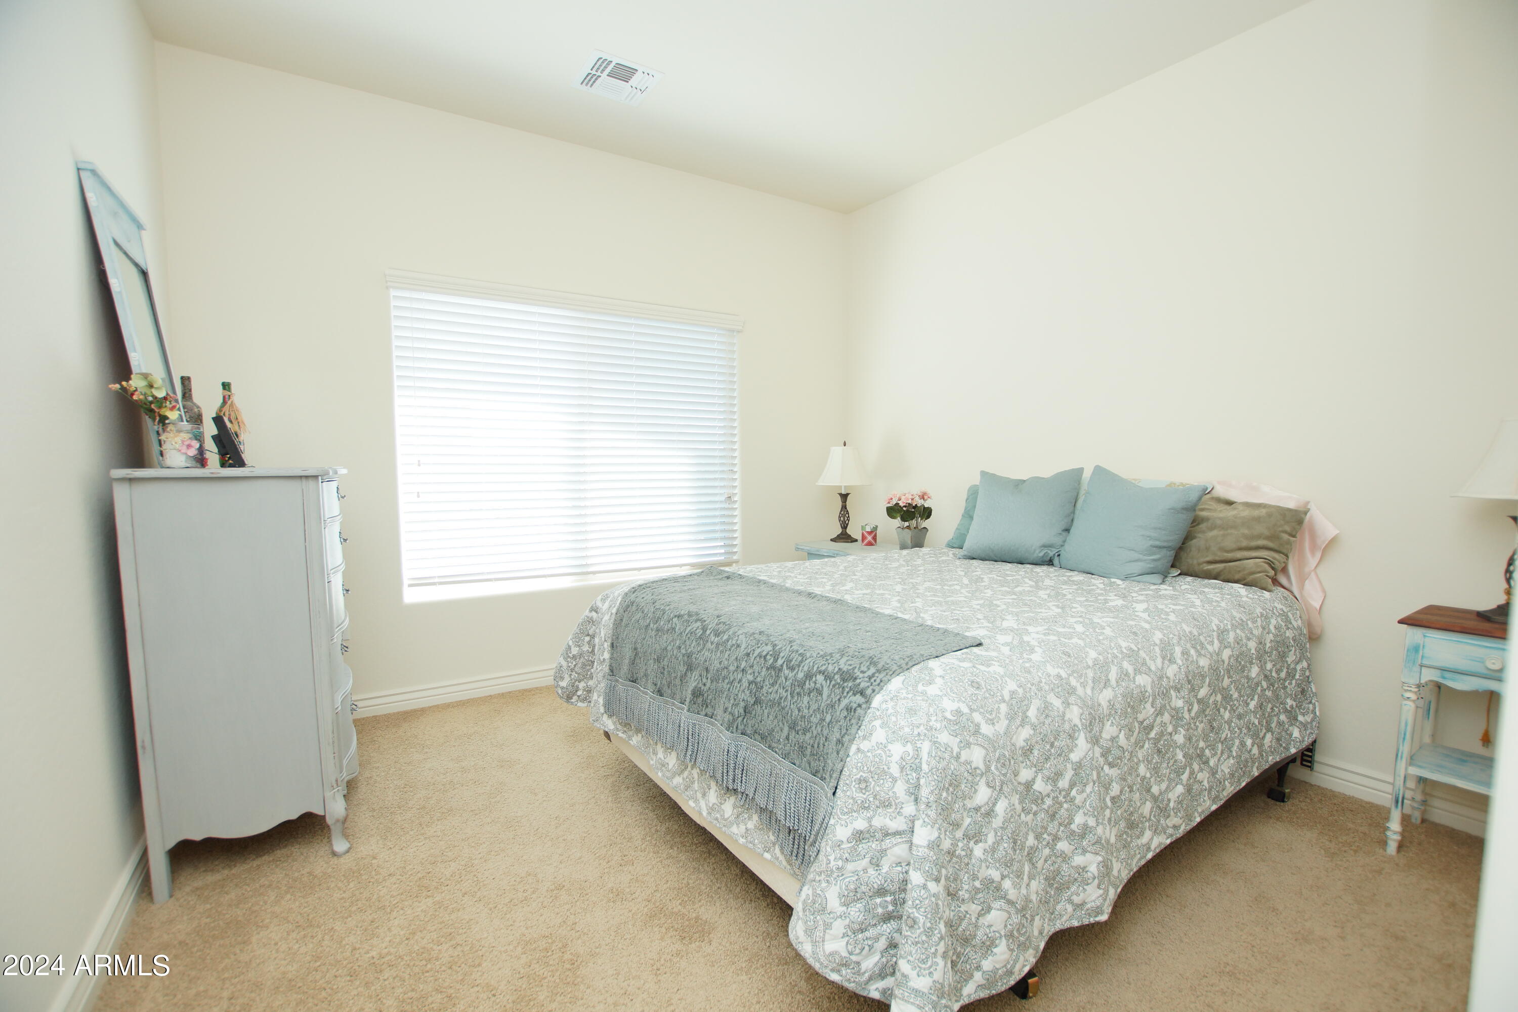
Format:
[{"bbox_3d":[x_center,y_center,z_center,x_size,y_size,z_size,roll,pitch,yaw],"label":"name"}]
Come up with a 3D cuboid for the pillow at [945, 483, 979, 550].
[{"bbox_3d":[1.119,0.065,2.972,0.140,0.380,0.440,30,-12,-31],"label":"pillow"}]

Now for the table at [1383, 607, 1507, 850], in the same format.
[{"bbox_3d":[2.073,0.677,1.770,0.345,0.714,0.390,-3,6,-33],"label":"table"}]

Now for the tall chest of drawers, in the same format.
[{"bbox_3d":[-1.625,0.442,2.085,0.500,1.161,0.878,-3,6,-33],"label":"tall chest of drawers"}]

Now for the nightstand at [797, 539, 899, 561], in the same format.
[{"bbox_3d":[0.589,0.567,3.655,0.479,0.652,0.668,-3,6,-33],"label":"nightstand"}]

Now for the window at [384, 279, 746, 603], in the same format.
[{"bbox_3d":[-0.885,-0.341,3.332,1.839,1.493,0.100,-3,6,-33],"label":"window"}]

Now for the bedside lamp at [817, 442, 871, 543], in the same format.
[{"bbox_3d":[0.527,-0.087,3.886,0.346,0.617,0.346,0,5,0],"label":"bedside lamp"}]

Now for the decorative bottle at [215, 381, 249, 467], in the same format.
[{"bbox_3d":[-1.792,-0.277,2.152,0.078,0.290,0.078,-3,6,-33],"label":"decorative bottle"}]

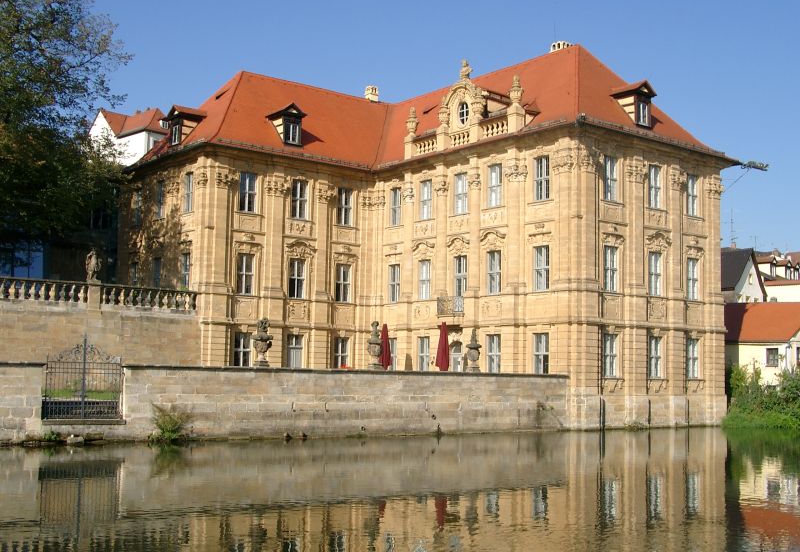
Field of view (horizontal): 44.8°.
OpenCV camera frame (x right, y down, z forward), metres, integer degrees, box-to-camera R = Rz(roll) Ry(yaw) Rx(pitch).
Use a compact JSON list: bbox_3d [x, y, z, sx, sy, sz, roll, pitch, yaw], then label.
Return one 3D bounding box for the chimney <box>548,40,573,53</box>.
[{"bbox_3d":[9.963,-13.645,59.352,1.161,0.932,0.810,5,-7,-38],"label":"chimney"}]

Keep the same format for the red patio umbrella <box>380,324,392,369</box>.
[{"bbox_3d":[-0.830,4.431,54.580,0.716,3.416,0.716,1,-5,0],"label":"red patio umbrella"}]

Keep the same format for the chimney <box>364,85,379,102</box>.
[{"bbox_3d":[-2.032,-13.111,70.642,0.803,1.214,0.629,5,-7,-38],"label":"chimney"}]

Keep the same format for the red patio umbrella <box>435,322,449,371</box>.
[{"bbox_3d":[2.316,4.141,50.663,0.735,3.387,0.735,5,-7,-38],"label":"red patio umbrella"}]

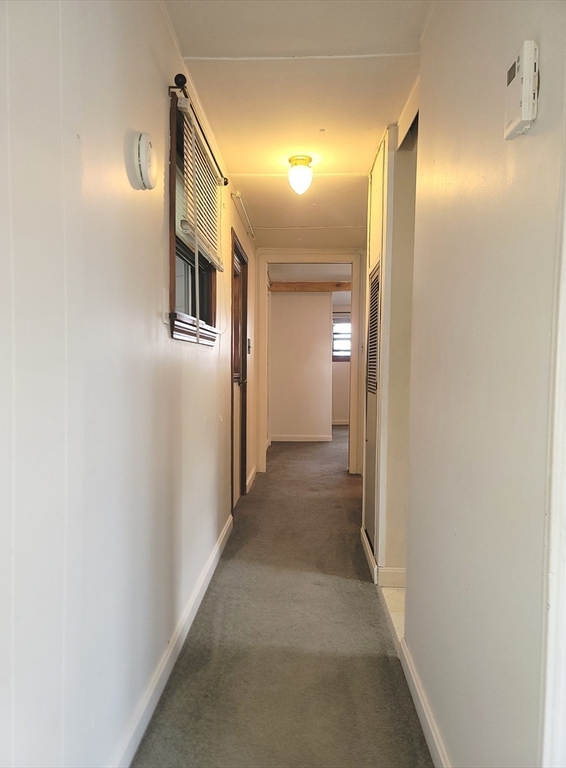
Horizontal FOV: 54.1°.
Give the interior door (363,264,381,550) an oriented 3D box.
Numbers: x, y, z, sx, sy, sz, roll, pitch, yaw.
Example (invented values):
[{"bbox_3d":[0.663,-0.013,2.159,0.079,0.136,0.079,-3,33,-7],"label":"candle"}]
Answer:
[{"bbox_3d":[0.498,0.121,3.057,0.026,1.494,0.473,1,3,2],"label":"interior door"}]

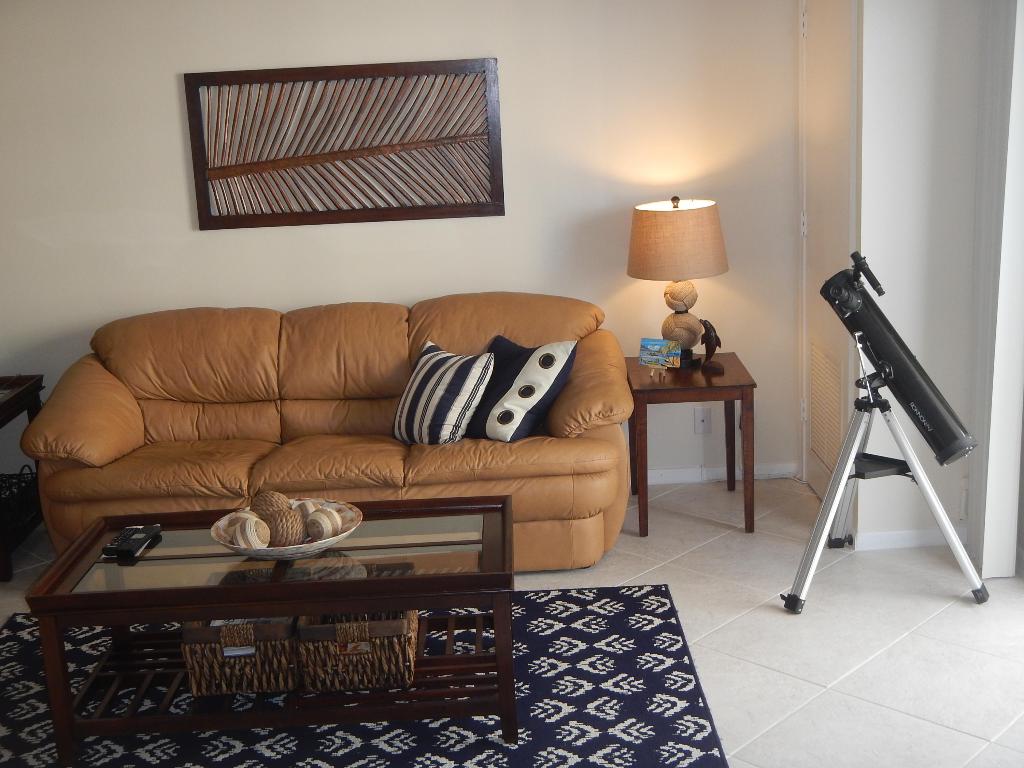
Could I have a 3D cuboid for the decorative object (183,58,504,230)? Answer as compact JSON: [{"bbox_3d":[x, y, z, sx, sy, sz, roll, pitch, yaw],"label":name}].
[{"bbox_3d":[-0.655,-0.947,5.050,1.228,0.610,0.030,-3,13,1],"label":"decorative object"}]

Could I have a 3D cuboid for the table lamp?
[{"bbox_3d":[0.639,-0.381,4.831,0.390,0.655,0.390,-3,13,1],"label":"table lamp"}]

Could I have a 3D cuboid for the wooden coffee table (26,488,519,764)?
[{"bbox_3d":[-0.596,0.666,3.545,1.220,0.472,0.635,-3,13,0],"label":"wooden coffee table"}]

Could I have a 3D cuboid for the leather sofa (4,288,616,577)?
[{"bbox_3d":[-0.651,0.172,4.772,2.195,0.890,0.970,-3,13,1],"label":"leather sofa"}]

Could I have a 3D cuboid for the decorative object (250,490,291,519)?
[{"bbox_3d":[-0.686,0.367,3.622,0.113,0.113,0.113,-3,13,1],"label":"decorative object"}]

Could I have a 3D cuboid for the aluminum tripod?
[{"bbox_3d":[1.177,0.251,4.151,0.650,0.820,0.610,-3,13,1],"label":"aluminum tripod"}]

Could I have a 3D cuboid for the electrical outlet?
[{"bbox_3d":[0.797,0.156,5.300,0.071,0.113,0.010,-3,13,1],"label":"electrical outlet"}]

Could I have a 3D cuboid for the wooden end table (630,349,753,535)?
[{"bbox_3d":[0.684,0.227,4.929,0.447,0.571,0.547,-3,13,2],"label":"wooden end table"}]

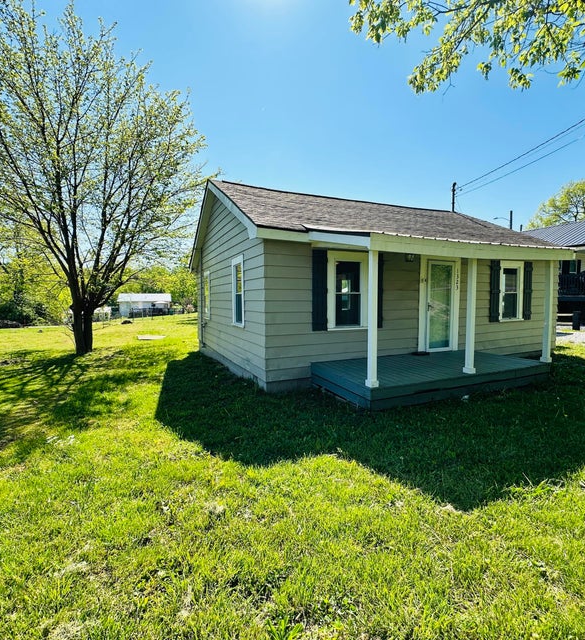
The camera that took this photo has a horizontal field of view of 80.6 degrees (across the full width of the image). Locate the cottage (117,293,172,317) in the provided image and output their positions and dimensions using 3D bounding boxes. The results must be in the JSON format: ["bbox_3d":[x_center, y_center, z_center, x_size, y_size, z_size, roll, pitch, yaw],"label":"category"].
[{"bbox_3d":[-23.459,-2.319,54.950,7.700,3.750,6.000,-2,4,-22],"label":"cottage"}]

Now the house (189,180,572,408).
[{"bbox_3d":[2.371,-1.289,10.018,9.047,4.794,9.180,-2,4,-25],"label":"house"}]

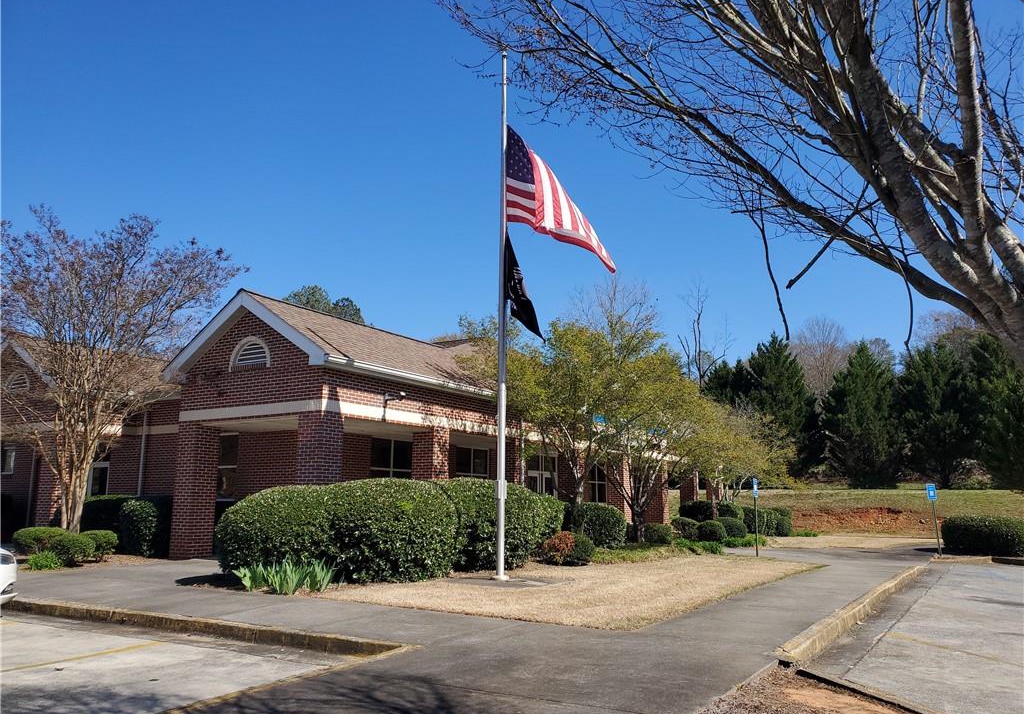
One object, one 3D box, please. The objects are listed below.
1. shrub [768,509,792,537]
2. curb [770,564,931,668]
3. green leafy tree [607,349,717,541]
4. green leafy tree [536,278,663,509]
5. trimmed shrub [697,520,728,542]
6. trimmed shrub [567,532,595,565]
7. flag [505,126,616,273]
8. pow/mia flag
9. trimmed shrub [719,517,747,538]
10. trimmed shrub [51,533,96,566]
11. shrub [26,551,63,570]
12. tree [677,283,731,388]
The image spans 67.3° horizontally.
[{"bbox_3d":[10.926,6.752,31.297,1.050,1.070,1.050,-6,-12,30],"label":"shrub"},{"bbox_3d":[5.497,3.535,11.384,0.200,0.160,11.439,-7,-13,32],"label":"curb"},{"bbox_3d":[4.448,2.599,23.016,3.400,5.750,3.300,0,-11,0],"label":"green leafy tree"},{"bbox_3d":[2.447,1.460,21.508,3.700,7.380,3.700,-1,-11,6],"label":"green leafy tree"},{"bbox_3d":[6.603,5.731,25.521,0.980,0.740,0.980,-6,-13,31],"label":"trimmed shrub"},{"bbox_3d":[1.369,3.869,15.603,0.640,0.630,0.640,-1,-11,5],"label":"trimmed shrub"},{"bbox_3d":[0.848,-2.799,13.308,2.000,2.710,0.800,-1,-11,4],"label":"flag"},{"bbox_3d":[0.201,-1.165,12.886,0.720,1.860,0.300,4,-11,-20],"label":"pow/mia flag"},{"bbox_3d":[7.963,6.127,27.720,1.000,0.770,1.000,-6,-13,31],"label":"trimmed shrub"},{"bbox_3d":[-8.293,3.654,14.573,0.769,0.600,0.769,6,-12,-28],"label":"trimmed shrub"},{"bbox_3d":[-8.393,3.658,13.813,0.581,0.331,0.551,6,-12,-30],"label":"shrub"},{"bbox_3d":[15.125,1.764,61.505,4.318,16.181,4.318,-6,-13,31],"label":"tree"}]

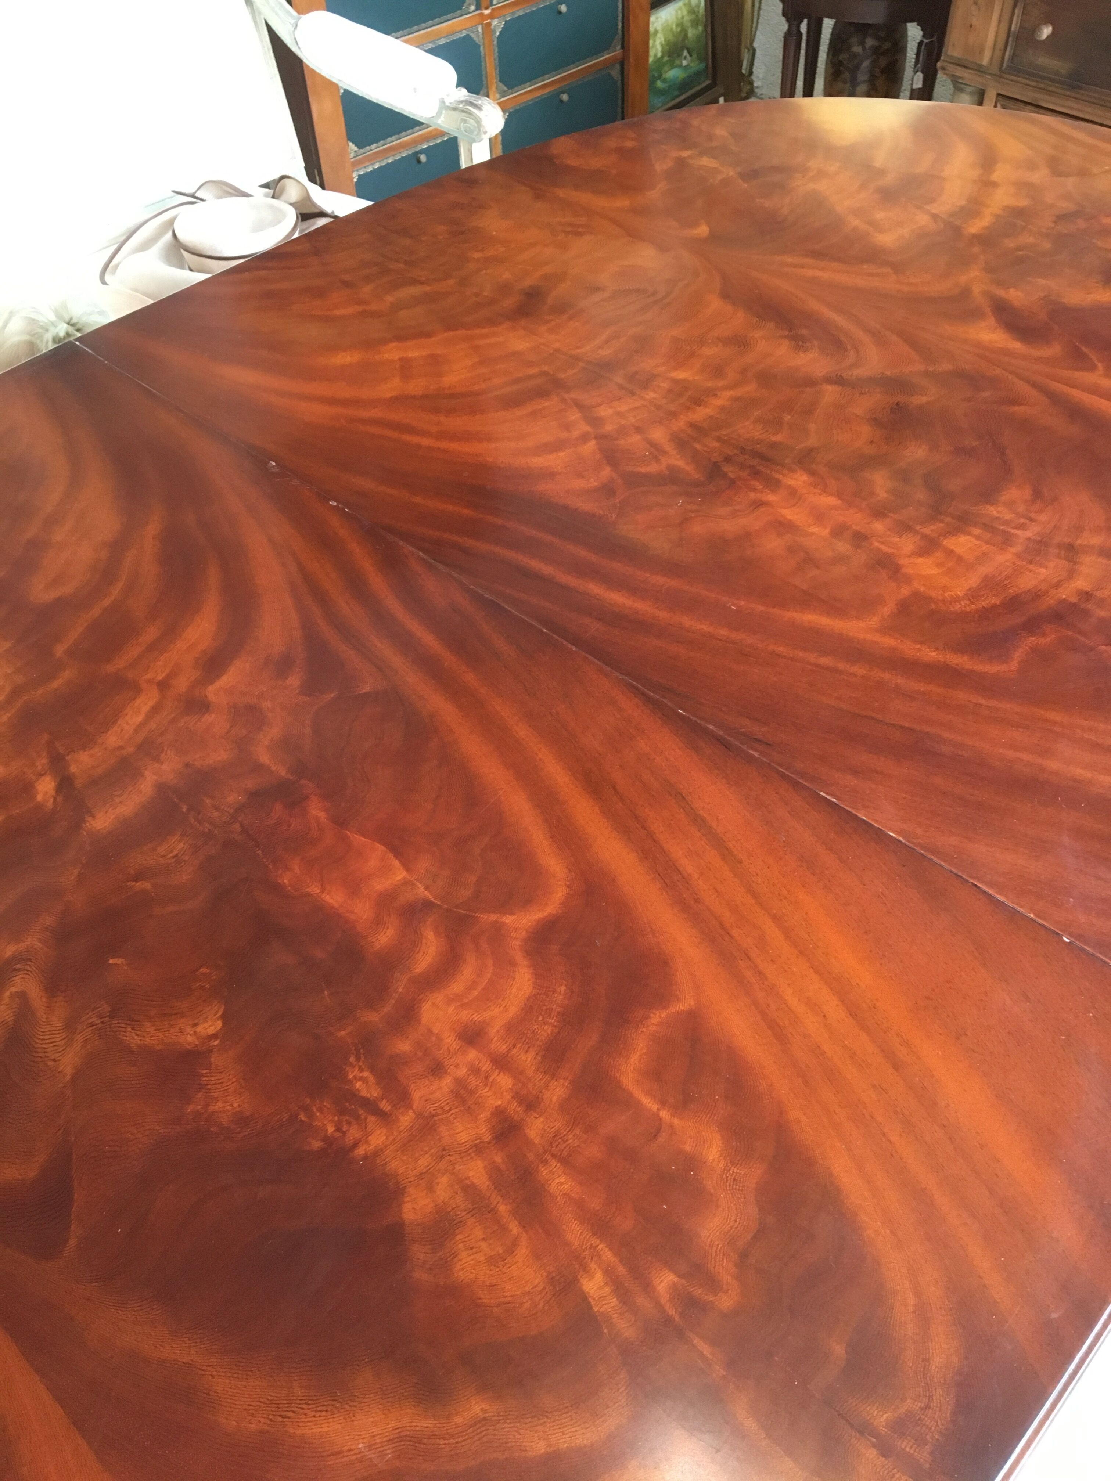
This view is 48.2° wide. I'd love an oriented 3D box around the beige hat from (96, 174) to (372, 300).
[{"bbox_3d":[-0.463,-0.705,1.823,0.400,0.130,0.370,9,51,10],"label":"beige hat"}]

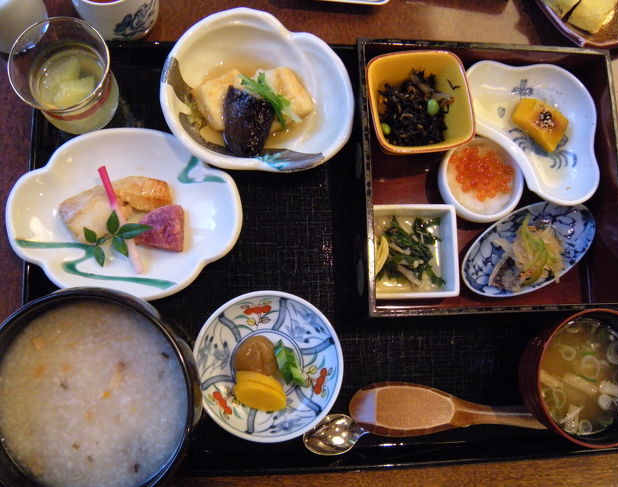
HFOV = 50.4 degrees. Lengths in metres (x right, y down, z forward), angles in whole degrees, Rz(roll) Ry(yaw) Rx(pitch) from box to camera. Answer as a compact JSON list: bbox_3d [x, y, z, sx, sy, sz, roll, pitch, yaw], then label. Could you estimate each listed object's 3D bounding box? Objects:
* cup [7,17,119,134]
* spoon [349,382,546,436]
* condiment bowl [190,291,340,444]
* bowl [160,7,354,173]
[{"bbox_3d":[-0.188,-0.126,0.518,0.073,0.074,0.073,0,80,-7],"label":"cup"},{"bbox_3d":[0.121,0.140,0.535,0.183,0.026,0.042,7,80,-6],"label":"spoon"},{"bbox_3d":[-0.032,0.096,0.521,0.116,0.031,0.116,1,80,-7],"label":"condiment bowl"},{"bbox_3d":[-0.041,-0.116,0.543,0.153,0.056,0.135,11,79,-5],"label":"bowl"}]

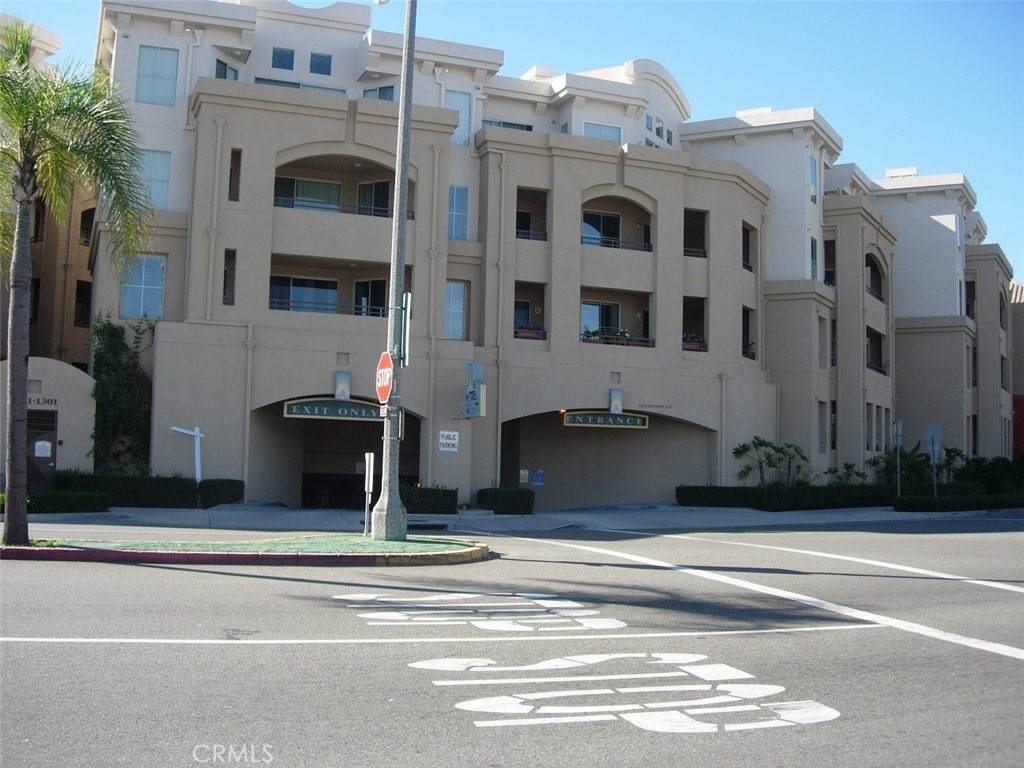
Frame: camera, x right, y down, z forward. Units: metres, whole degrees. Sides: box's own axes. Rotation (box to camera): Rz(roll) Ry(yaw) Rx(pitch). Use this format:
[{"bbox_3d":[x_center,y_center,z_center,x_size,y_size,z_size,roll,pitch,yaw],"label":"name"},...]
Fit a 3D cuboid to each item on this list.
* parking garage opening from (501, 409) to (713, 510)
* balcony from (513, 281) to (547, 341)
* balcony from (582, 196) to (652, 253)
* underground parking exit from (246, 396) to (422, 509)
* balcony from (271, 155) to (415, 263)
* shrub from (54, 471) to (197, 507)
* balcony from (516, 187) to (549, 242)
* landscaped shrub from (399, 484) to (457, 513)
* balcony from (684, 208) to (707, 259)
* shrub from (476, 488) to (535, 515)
[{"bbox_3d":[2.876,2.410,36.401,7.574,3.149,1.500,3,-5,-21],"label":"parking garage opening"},{"bbox_3d":[0.310,-2.236,35.700,1.076,1.807,1.400,3,-5,-21],"label":"balcony"},{"bbox_3d":[3.160,-5.178,37.038,2.555,1.773,1.400,3,-5,-21],"label":"balcony"},{"bbox_3d":[-5.373,2.024,33.317,5.088,3.231,1.700,3,-5,-21],"label":"underground parking exit"},{"bbox_3d":[-5.233,-5.186,33.923,4.245,3.135,1.700,3,-5,-21],"label":"balcony"},{"bbox_3d":[-10.216,2.843,29.911,3.425,0.868,1.000,3,-5,-21],"label":"shrub"},{"bbox_3d":[0.385,-5.284,35.963,1.067,1.673,1.400,3,-5,-21],"label":"balcony"},{"bbox_3d":[-2.431,3.267,31.734,1.419,0.786,1.200,3,-5,-21],"label":"landscaped shrub"},{"bbox_3d":[5.848,-4.962,38.071,0.857,1.621,1.400,3,-5,-21],"label":"balcony"},{"bbox_3d":[-0.203,3.381,32.649,1.316,0.766,1.300,3,-5,-21],"label":"shrub"}]

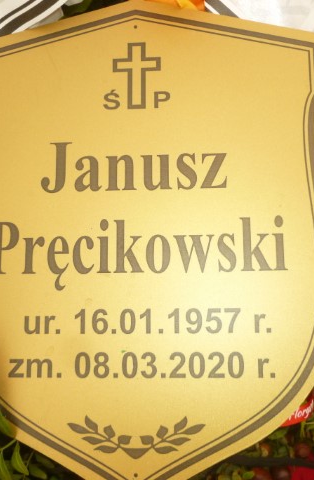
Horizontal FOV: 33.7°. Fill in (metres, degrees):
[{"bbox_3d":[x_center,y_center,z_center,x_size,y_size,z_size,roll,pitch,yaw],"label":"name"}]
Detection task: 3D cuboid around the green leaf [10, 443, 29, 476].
[{"bbox_3d":[-0.094,0.150,0.355,0.010,0.006,0.025,-17,75,-21],"label":"green leaf"}]

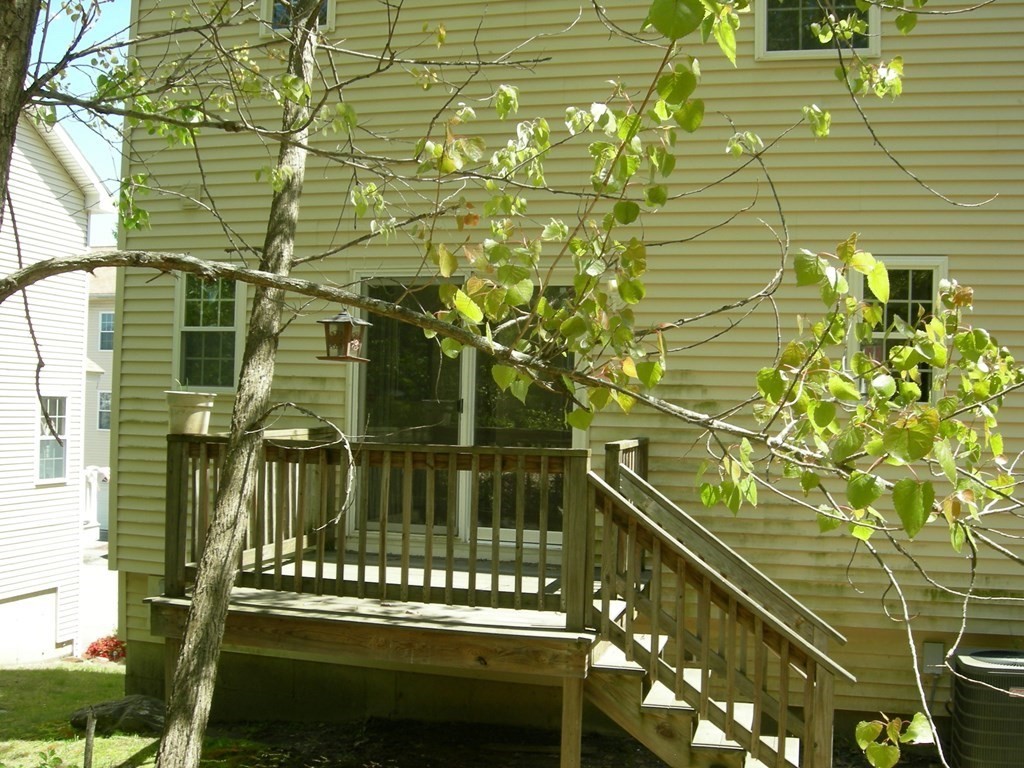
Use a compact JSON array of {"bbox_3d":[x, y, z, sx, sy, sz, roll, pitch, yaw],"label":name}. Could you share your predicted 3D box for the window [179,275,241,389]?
[{"bbox_3d":[-2.366,-0.411,8.328,0.530,0.900,0.080,1,-1,14],"label":"window"}]

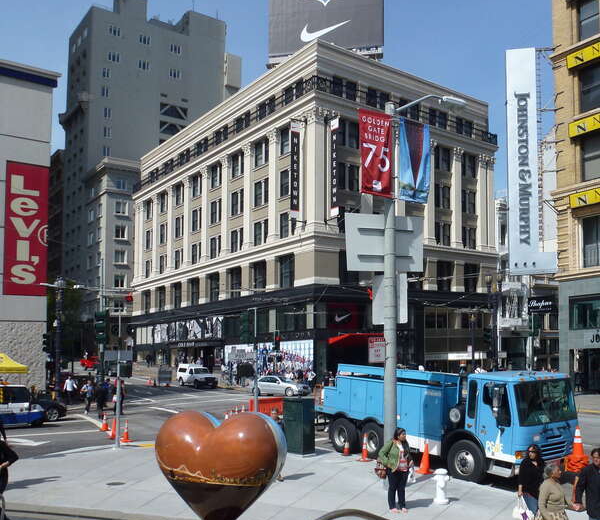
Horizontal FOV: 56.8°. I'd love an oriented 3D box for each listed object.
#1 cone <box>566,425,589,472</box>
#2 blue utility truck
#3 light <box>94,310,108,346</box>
[{"bbox_3d":[6.954,4.724,13.900,0.500,1.180,0.500,5,-9,-37],"label":"cone"},{"bbox_3d":[3.850,4.491,16.420,2.480,2.700,7.700,5,-8,-36],"label":"blue utility truck"},{"bbox_3d":[-6.584,2.239,18.400,0.420,1.080,0.360,4,-8,-34],"label":"light"}]

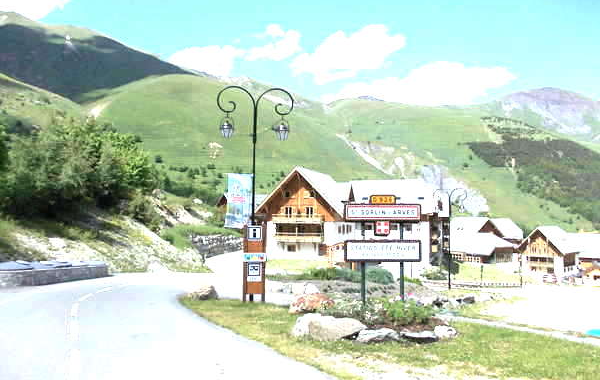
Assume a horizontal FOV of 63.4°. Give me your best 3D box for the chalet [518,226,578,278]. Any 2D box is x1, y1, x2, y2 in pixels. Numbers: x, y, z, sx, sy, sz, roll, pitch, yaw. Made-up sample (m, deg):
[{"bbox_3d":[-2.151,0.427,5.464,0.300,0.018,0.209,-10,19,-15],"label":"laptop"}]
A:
[{"bbox_3d":[48.074,12.115,93.704,8.200,9.500,11.500,-4,-7,40],"label":"chalet"}]

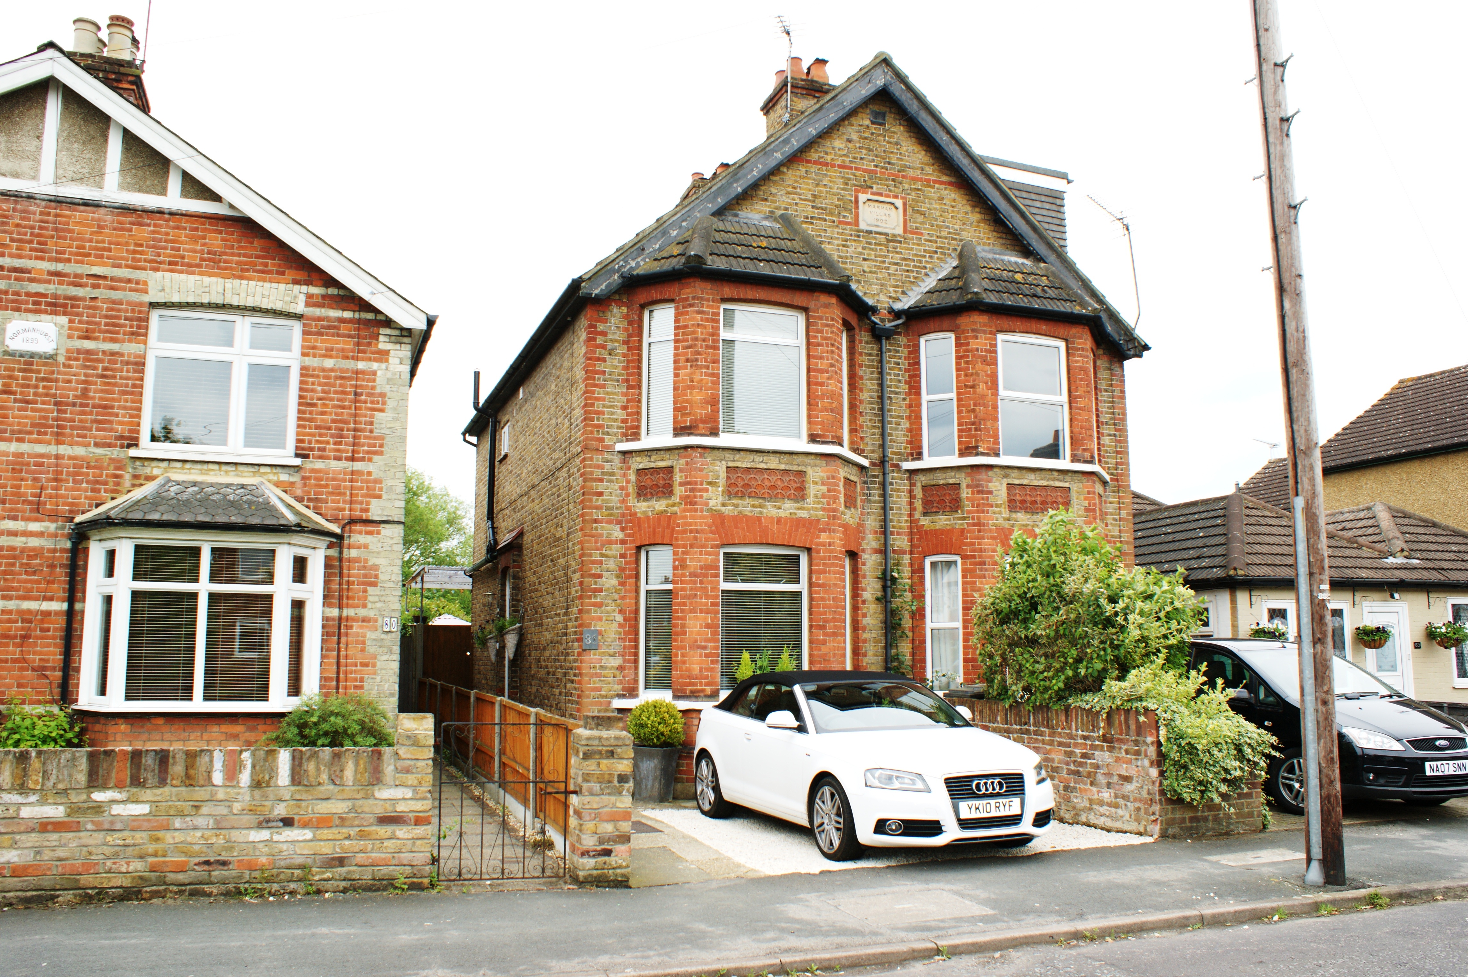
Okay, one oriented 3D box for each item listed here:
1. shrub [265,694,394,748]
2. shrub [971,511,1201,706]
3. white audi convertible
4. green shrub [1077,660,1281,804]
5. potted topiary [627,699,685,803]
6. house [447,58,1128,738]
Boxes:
[{"bbox_3d":[-3.346,2.310,9.143,1.140,1.160,1.100,3,-8,-21],"label":"shrub"},{"bbox_3d":[3.543,1.694,11.032,1.750,2.950,1.950,3,-8,-21],"label":"shrub"},{"bbox_3d":[1.036,2.322,9.720,1.790,1.420,4.240,3,-8,-22],"label":"white audi convertible"},{"bbox_3d":[3.964,2.227,9.771,1.500,1.350,1.350,3,-8,-21],"label":"green shrub"},{"bbox_3d":[-0.813,2.750,11.392,0.580,1.060,0.580,3,-8,-21],"label":"potted topiary"},{"bbox_3d":[0.380,-0.722,17.847,8.200,9.700,10.200,3,-8,-21],"label":"house"}]

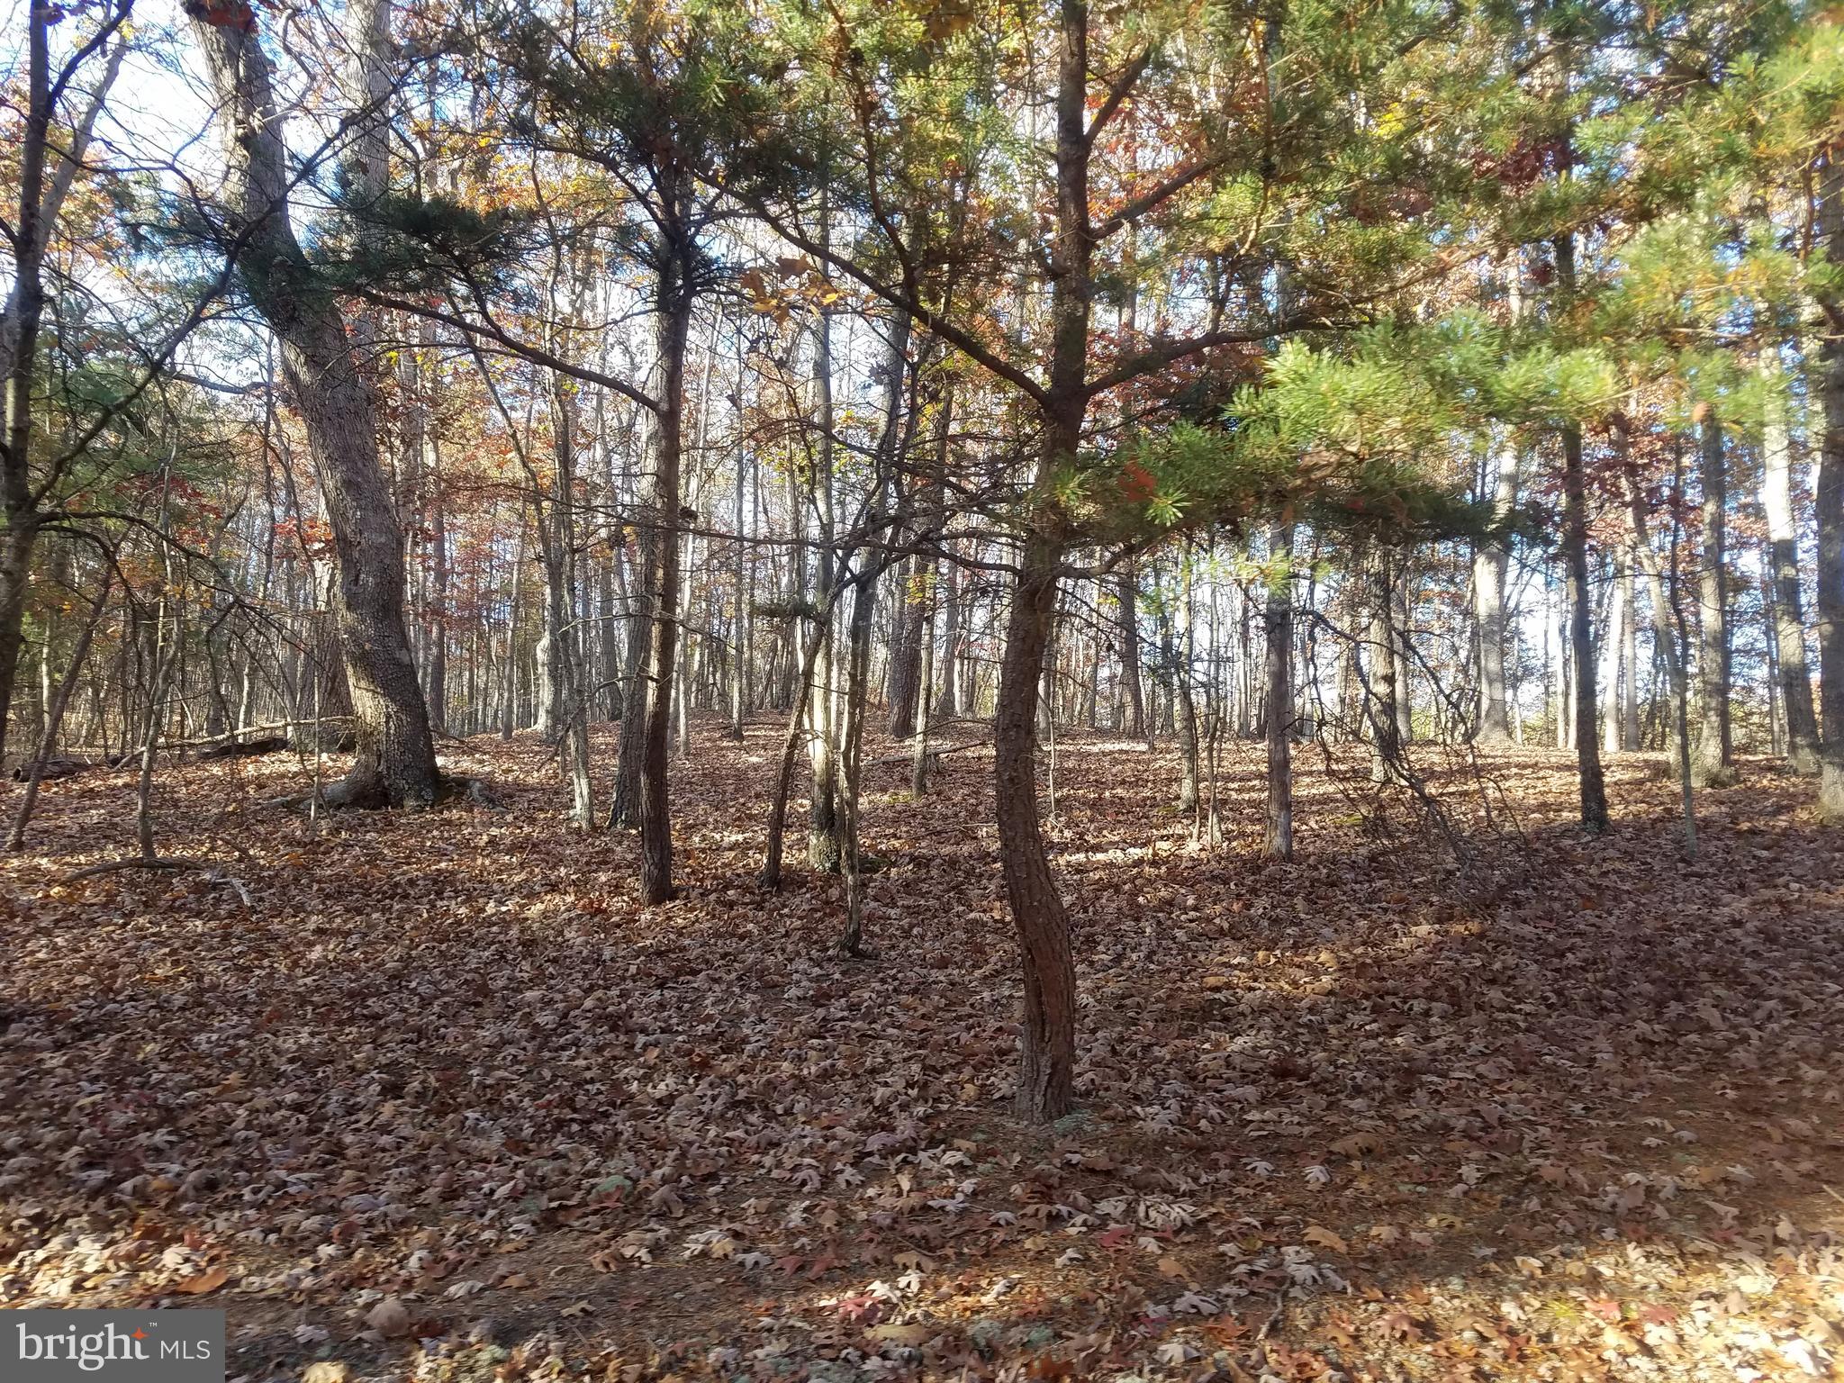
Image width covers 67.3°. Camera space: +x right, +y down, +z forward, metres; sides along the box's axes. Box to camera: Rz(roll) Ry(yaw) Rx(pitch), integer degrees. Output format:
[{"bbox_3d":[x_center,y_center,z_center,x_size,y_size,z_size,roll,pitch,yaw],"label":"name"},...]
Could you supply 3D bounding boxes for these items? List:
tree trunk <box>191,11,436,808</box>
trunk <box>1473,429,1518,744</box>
[{"bbox_3d":[-6.065,-2.813,13.800,2.423,7.880,1.000,0,0,0],"label":"tree trunk"},{"bbox_3d":[9.315,-1.697,22.500,0.724,5.088,0.620,0,0,0],"label":"trunk"}]

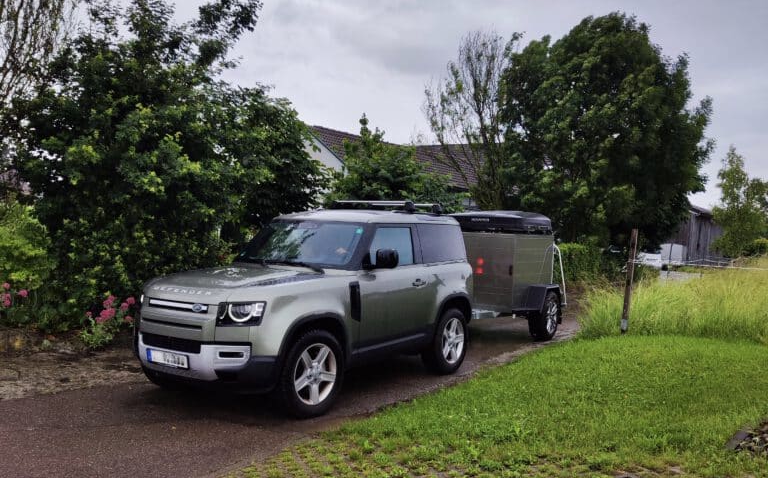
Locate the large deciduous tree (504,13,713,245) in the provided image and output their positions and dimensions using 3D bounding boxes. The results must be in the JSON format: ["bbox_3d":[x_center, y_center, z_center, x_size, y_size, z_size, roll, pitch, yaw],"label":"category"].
[{"bbox_3d":[8.247,-3.297,26.082,7.620,9.860,7.240,3,1,17],"label":"large deciduous tree"}]

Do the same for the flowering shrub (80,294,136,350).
[{"bbox_3d":[-3.415,1.023,8.800,0.700,0.720,0.650,2,1,-21],"label":"flowering shrub"}]

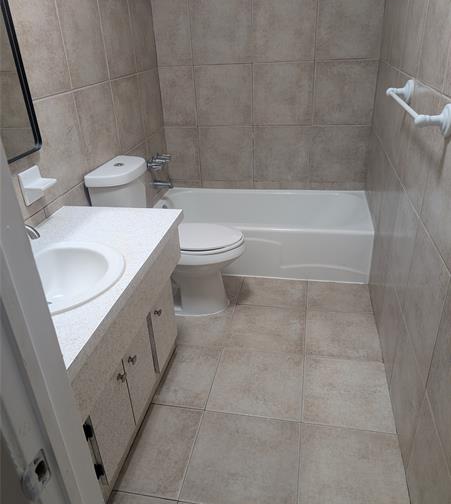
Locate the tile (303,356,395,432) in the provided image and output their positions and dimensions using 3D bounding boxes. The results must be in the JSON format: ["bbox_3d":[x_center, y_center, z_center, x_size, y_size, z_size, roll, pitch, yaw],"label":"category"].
[{"bbox_3d":[0.541,0.629,1.870,0.371,0.010,0.401,3,29,11],"label":"tile"}]

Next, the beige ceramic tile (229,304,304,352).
[{"bbox_3d":[0.237,0.429,2.349,0.423,0.010,0.406,3,28,11],"label":"beige ceramic tile"}]

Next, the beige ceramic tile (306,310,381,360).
[{"bbox_3d":[0.614,0.439,2.205,0.367,0.014,0.405,3,29,11],"label":"beige ceramic tile"}]

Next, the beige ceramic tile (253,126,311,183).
[{"bbox_3d":[0.415,-0.715,3.058,0.413,0.412,0.010,3,28,11],"label":"beige ceramic tile"}]

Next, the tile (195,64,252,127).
[{"bbox_3d":[-0.007,-1.100,2.943,0.409,0.413,0.010,3,28,11],"label":"tile"}]

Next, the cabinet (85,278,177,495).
[{"bbox_3d":[-0.575,0.539,1.647,0.479,0.528,1.045,3,28,11],"label":"cabinet"}]

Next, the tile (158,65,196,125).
[{"bbox_3d":[-0.337,-1.116,3.007,0.263,0.413,0.010,3,28,11],"label":"tile"}]

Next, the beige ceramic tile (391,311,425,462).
[{"bbox_3d":[0.681,0.527,1.569,0.014,0.419,0.394,3,29,11],"label":"beige ceramic tile"}]

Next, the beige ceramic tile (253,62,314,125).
[{"bbox_3d":[0.396,-1.079,2.868,0.409,0.405,0.014,3,29,11],"label":"beige ceramic tile"}]

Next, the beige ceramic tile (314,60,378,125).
[{"bbox_3d":[0.794,-1.059,2.788,0.400,0.413,0.010,3,28,11],"label":"beige ceramic tile"}]

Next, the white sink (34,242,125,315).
[{"bbox_3d":[-0.562,0.146,1.381,0.477,0.180,0.477,3,29,11],"label":"white sink"}]

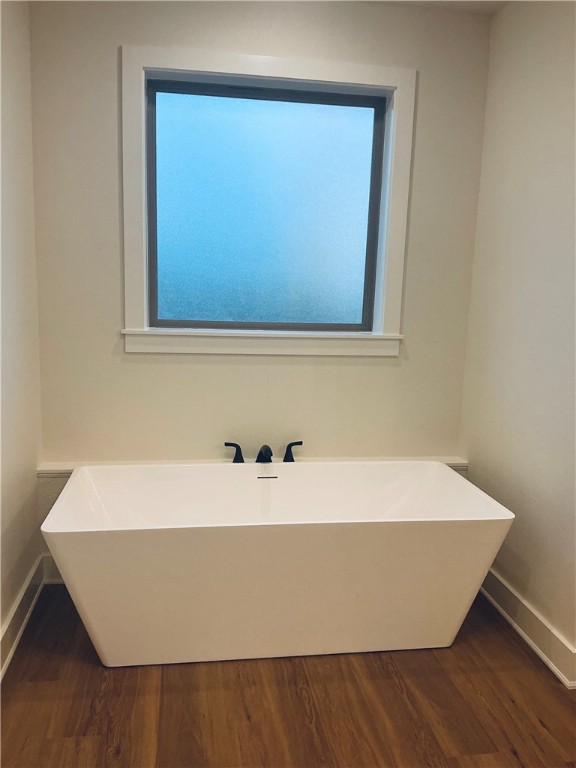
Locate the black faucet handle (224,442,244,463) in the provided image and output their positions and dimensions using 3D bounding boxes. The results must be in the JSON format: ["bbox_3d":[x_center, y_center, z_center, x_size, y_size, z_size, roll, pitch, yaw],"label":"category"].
[{"bbox_3d":[-0.252,0.326,2.955,0.094,0.094,0.052,0,9,-9],"label":"black faucet handle"}]

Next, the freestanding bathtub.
[{"bbox_3d":[-0.043,0.709,2.572,1.700,0.570,0.765,0,9,-9],"label":"freestanding bathtub"}]

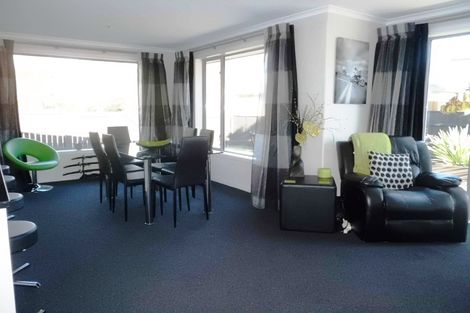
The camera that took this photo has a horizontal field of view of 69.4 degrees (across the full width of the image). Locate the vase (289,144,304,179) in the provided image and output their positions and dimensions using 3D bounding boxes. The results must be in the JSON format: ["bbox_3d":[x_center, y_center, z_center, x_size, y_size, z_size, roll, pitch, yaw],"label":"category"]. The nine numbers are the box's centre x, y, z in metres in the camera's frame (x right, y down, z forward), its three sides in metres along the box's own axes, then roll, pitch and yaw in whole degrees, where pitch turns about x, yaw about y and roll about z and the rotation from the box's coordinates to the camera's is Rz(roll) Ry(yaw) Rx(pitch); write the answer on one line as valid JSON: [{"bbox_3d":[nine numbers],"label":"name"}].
[{"bbox_3d":[0.736,0.053,3.963,0.165,0.374,0.160,2,8,11],"label":"vase"}]

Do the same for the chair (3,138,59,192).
[{"bbox_3d":[-3.133,0.128,5.275,0.700,0.800,0.760,5,9,29],"label":"chair"}]

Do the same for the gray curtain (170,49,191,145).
[{"bbox_3d":[-1.009,-0.810,6.500,0.160,2.291,0.845,-6,10,-35],"label":"gray curtain"}]

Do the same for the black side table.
[{"bbox_3d":[0.808,0.511,3.776,0.548,0.480,0.557,2,8,11],"label":"black side table"}]

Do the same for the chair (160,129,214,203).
[{"bbox_3d":[-0.593,0.150,4.498,0.563,0.986,0.429,-6,10,-35],"label":"chair"}]

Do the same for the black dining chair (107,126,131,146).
[{"bbox_3d":[-1.693,0.046,5.207,0.429,0.986,0.563,-6,10,-35],"label":"black dining chair"}]

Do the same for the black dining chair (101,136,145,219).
[{"bbox_3d":[-1.210,0.215,4.038,0.563,0.986,0.429,-6,10,-35],"label":"black dining chair"}]

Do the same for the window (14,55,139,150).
[{"bbox_3d":[-2.712,-0.911,6.057,2.074,1.613,0.100,-6,10,-35],"label":"window"}]

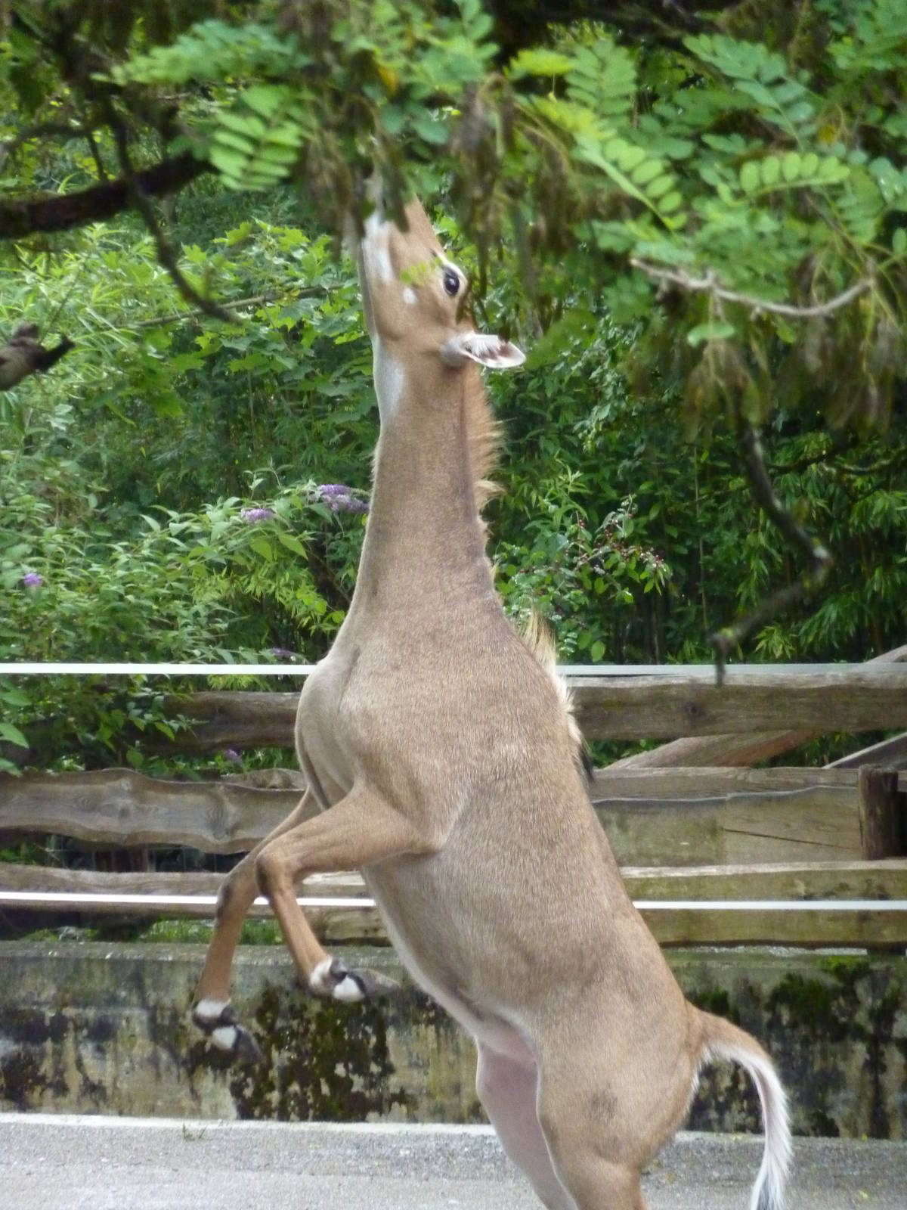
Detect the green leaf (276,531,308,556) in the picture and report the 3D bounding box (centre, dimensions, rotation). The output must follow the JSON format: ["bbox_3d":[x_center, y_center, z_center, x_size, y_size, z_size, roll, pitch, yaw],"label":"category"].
[{"bbox_3d":[-0.471,-0.179,28.500,0.116,0.050,0.045,41,0,0],"label":"green leaf"}]

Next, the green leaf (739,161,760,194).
[{"bbox_3d":[0.427,-0.616,14.000,0.030,0.046,0.015,0,1,0],"label":"green leaf"}]

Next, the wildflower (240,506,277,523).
[{"bbox_3d":[-0.573,-0.263,28.500,0.105,0.047,0.055,0,1,0],"label":"wildflower"}]

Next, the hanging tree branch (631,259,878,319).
[{"bbox_3d":[0.430,-0.454,14.000,0.349,0.087,0.120,0,1,0],"label":"hanging tree branch"}]

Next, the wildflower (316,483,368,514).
[{"bbox_3d":[-0.326,-0.310,28.500,0.158,0.091,0.100,0,1,0],"label":"wildflower"}]

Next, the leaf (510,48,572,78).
[{"bbox_3d":[0.127,-0.780,14.000,0.094,0.045,0.055,0,1,0],"label":"leaf"}]

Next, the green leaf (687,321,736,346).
[{"bbox_3d":[0.372,-0.390,14.000,0.071,0.035,0.035,0,1,0],"label":"green leaf"}]

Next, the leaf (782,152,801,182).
[{"bbox_3d":[0.488,-0.631,14.000,0.029,0.044,0.015,0,1,0],"label":"leaf"}]

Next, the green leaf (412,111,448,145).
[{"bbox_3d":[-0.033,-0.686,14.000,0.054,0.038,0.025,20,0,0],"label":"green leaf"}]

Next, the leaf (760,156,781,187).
[{"bbox_3d":[0.457,-0.625,14.000,0.030,0.045,0.015,0,1,0],"label":"leaf"}]

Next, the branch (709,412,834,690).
[{"bbox_3d":[0.484,-0.086,14.800,0.189,0.406,0.150,0,1,0],"label":"branch"}]

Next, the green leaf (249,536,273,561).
[{"bbox_3d":[-0.566,-0.164,28.500,0.055,0.086,0.045,-40,0,0],"label":"green leaf"}]

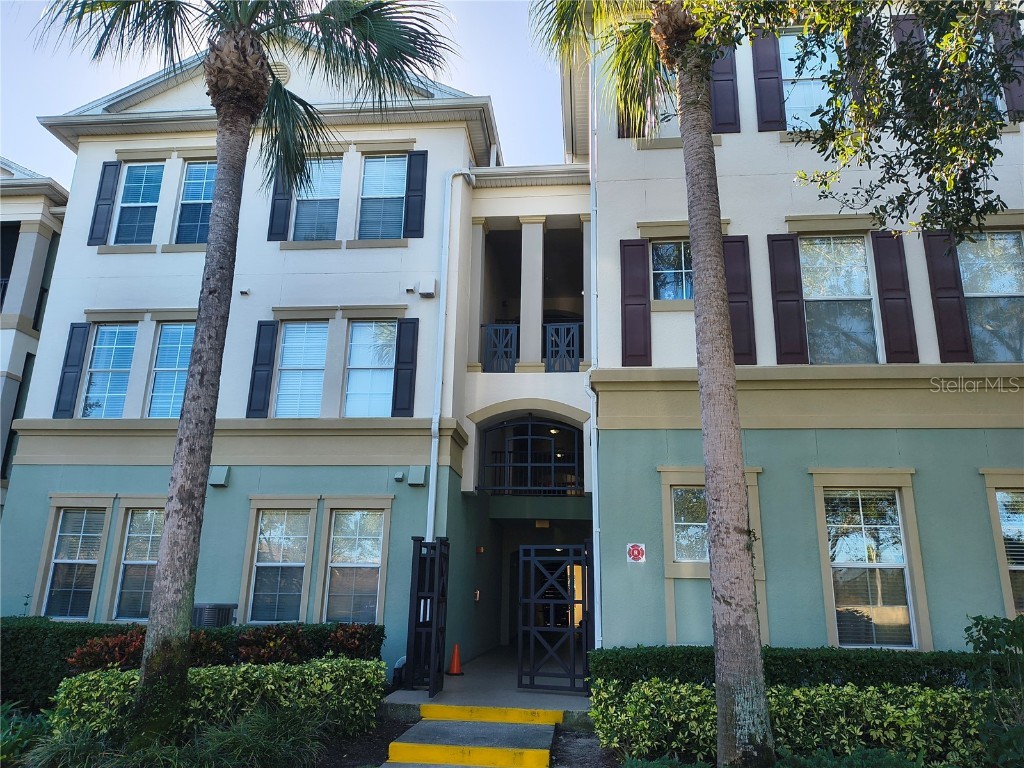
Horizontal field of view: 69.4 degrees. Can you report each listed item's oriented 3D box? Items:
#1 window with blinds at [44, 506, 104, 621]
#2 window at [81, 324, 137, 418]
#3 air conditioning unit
[{"bbox_3d":[-7.371,3.031,12.521,0.838,1.835,0.110,0,-16,5],"label":"window with blinds"},{"bbox_3d":[-7.090,-0.250,13.047,0.829,1.769,0.100,0,-16,5],"label":"window"},{"bbox_3d":[-4.834,3.804,11.307,0.800,0.850,0.800,0,-16,5],"label":"air conditioning unit"}]

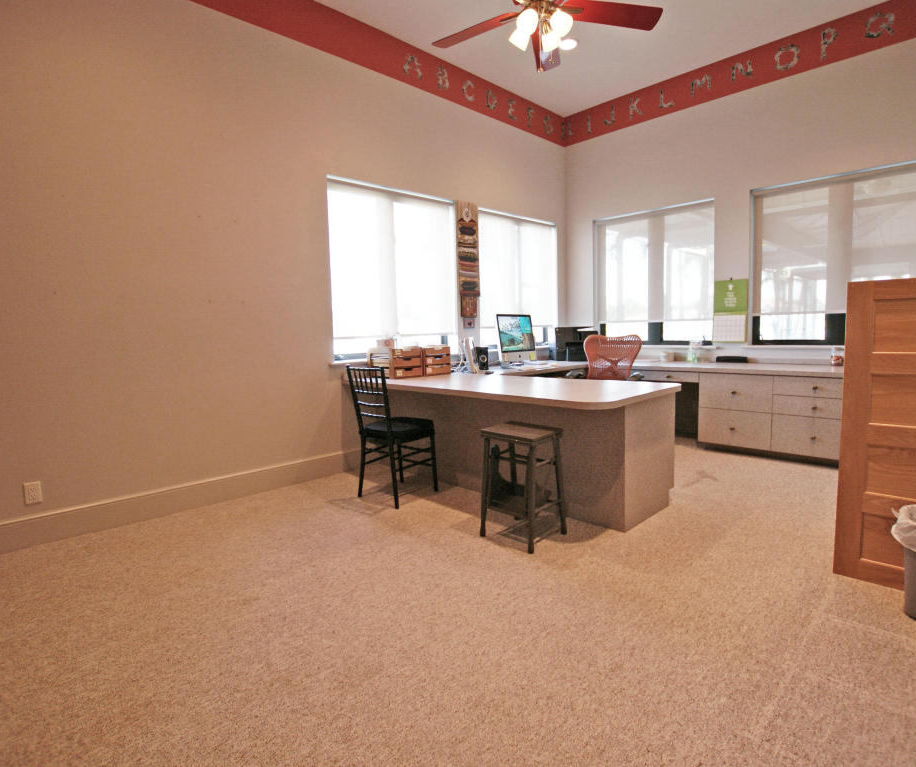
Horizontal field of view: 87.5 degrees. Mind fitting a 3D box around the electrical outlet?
[{"bbox_3d":[-2.399,0.618,2.703,0.073,0.118,0.010,-7,8,-42],"label":"electrical outlet"}]

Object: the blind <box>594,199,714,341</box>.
[{"bbox_3d":[2.062,-1.163,5.168,0.080,1.380,1.320,-7,8,-42],"label":"blind"}]

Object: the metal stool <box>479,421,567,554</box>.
[{"bbox_3d":[0.351,0.548,2.646,0.345,0.600,0.375,-7,8,-42],"label":"metal stool"}]

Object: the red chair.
[{"bbox_3d":[1.287,0.146,4.043,0.630,1.060,0.670,-7,8,-42],"label":"red chair"}]

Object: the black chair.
[{"bbox_3d":[-0.434,0.335,3.345,0.420,0.920,0.500,4,8,41],"label":"black chair"}]

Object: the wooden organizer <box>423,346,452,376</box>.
[{"bbox_3d":[-0.289,-0.207,4.309,0.265,0.245,0.360,-7,8,-42],"label":"wooden organizer"}]

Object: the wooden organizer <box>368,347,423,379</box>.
[{"bbox_3d":[-0.534,-0.181,4.127,0.270,0.250,0.360,-7,8,-42],"label":"wooden organizer"}]

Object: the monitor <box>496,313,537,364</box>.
[{"bbox_3d":[0.586,-0.417,4.750,0.180,0.510,0.520,4,8,44],"label":"monitor"}]

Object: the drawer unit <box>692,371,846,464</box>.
[{"bbox_3d":[2.806,0.222,4.170,0.550,0.690,1.123,-7,8,-42],"label":"drawer unit"}]

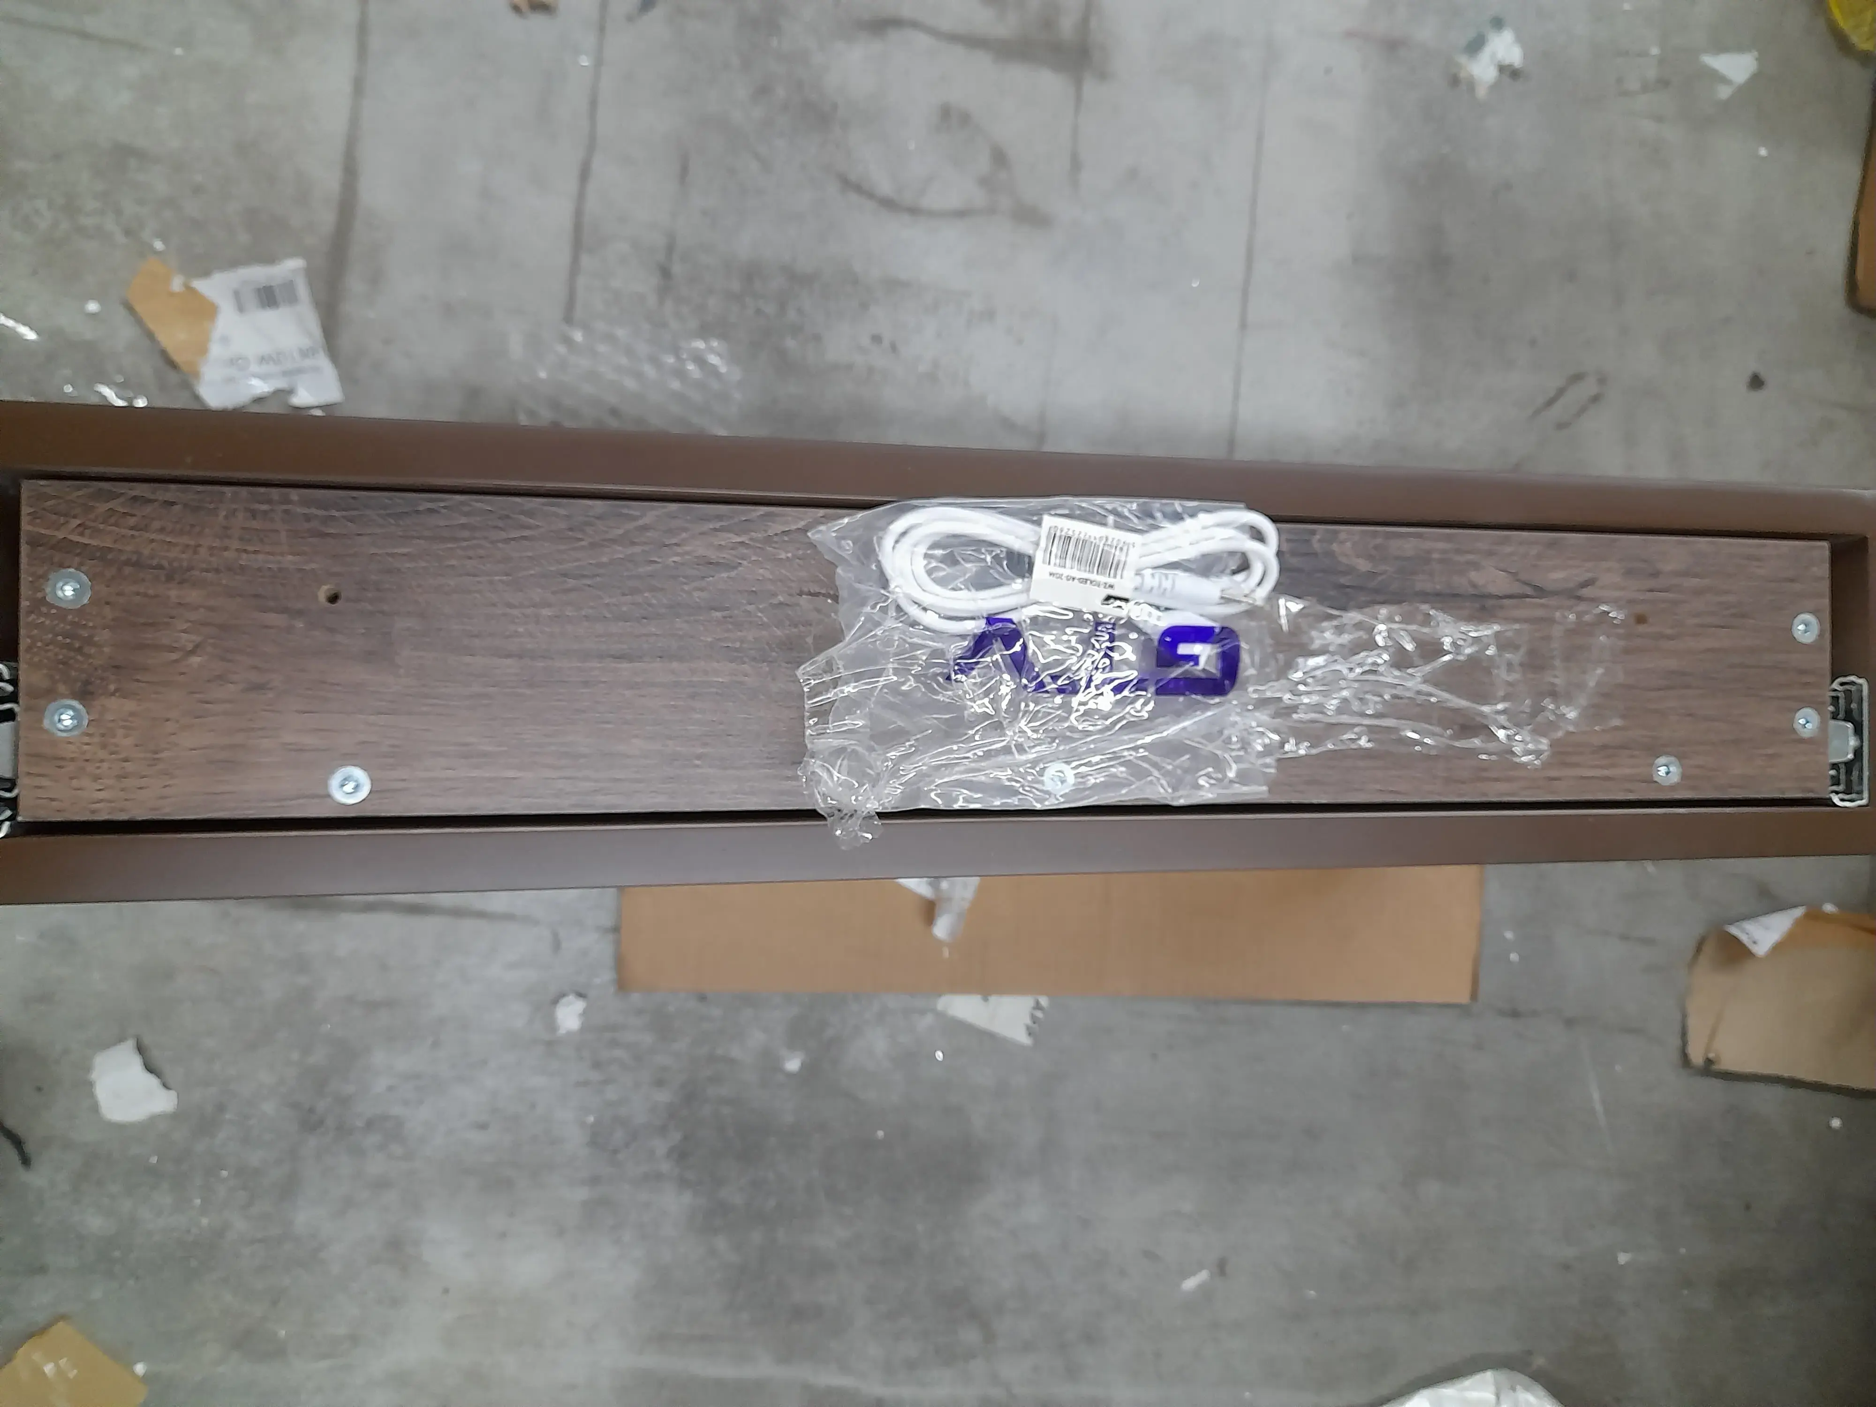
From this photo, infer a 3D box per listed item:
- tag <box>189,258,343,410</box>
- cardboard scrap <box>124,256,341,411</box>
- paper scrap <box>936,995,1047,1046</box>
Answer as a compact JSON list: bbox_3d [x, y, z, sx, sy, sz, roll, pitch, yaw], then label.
[{"bbox_3d":[-0.340,-0.180,0.675,0.067,0.010,0.075,-15,93,-11],"label":"tag"},{"bbox_3d":[-0.348,-0.184,0.671,0.095,0.014,0.077,-6,91,-12],"label":"cardboard scrap"},{"bbox_3d":[0.033,0.162,0.754,0.060,0.005,0.038,24,85,-11],"label":"paper scrap"}]

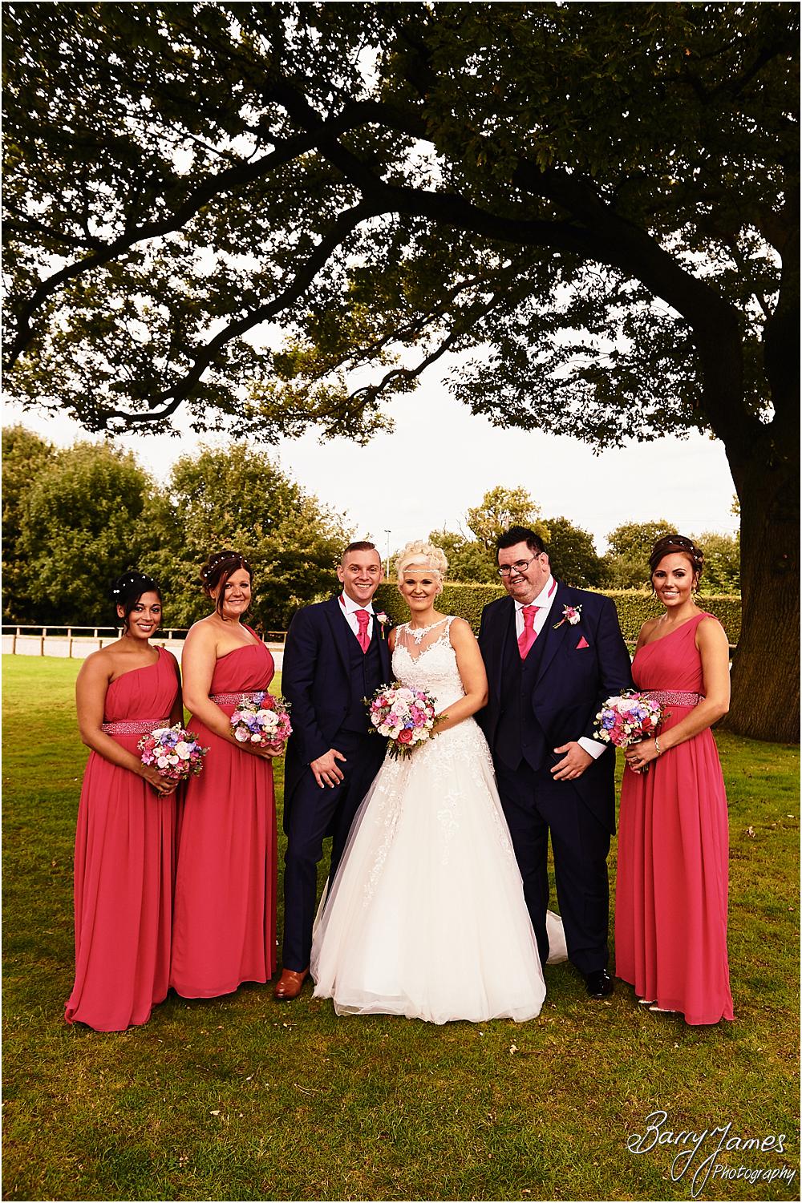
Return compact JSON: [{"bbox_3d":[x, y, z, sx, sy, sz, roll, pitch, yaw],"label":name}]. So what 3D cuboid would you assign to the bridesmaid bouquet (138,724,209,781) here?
[{"bbox_3d":[-0.801,0.529,3.280,0.240,0.220,0.230,-1,16,-24],"label":"bridesmaid bouquet"}]

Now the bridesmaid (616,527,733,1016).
[{"bbox_3d":[1.025,0.630,3.500,0.440,1.760,0.420,-1,-1,38],"label":"bridesmaid"}]

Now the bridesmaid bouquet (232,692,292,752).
[{"bbox_3d":[-0.520,0.446,3.500,0.230,0.230,0.210,0,-1,-20],"label":"bridesmaid bouquet"}]

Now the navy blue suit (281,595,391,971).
[{"bbox_3d":[-0.240,0.695,3.680,0.490,1.440,0.380,1,-1,-25],"label":"navy blue suit"}]

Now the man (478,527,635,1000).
[{"bbox_3d":[0.615,0.610,3.770,0.680,1.830,0.470,0,-1,19],"label":"man"}]

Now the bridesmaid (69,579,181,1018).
[{"bbox_3d":[-1.039,0.700,3.529,0.440,1.640,0.450,2,-1,-37],"label":"bridesmaid"}]

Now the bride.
[{"bbox_3d":[0.177,0.655,3.830,1.000,1.780,0.900,1,-1,12],"label":"bride"}]

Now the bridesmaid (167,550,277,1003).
[{"bbox_3d":[-0.708,0.664,3.760,0.450,1.730,0.450,2,-1,-37],"label":"bridesmaid"}]

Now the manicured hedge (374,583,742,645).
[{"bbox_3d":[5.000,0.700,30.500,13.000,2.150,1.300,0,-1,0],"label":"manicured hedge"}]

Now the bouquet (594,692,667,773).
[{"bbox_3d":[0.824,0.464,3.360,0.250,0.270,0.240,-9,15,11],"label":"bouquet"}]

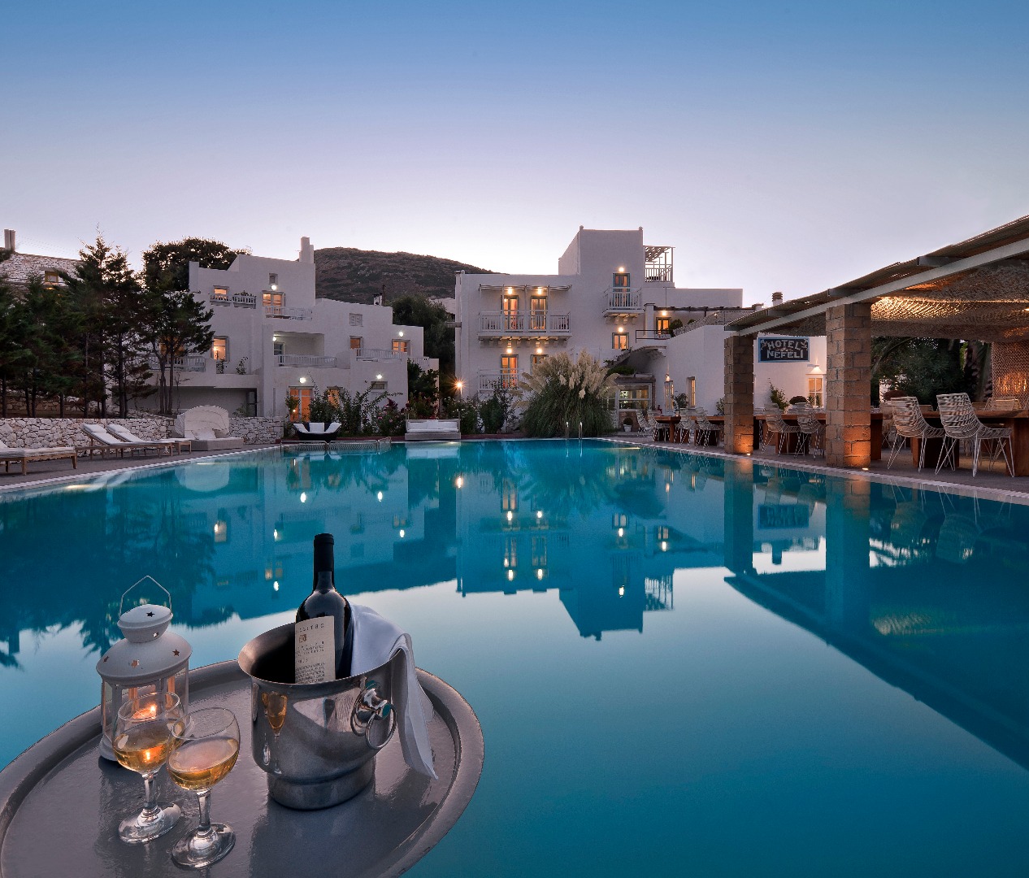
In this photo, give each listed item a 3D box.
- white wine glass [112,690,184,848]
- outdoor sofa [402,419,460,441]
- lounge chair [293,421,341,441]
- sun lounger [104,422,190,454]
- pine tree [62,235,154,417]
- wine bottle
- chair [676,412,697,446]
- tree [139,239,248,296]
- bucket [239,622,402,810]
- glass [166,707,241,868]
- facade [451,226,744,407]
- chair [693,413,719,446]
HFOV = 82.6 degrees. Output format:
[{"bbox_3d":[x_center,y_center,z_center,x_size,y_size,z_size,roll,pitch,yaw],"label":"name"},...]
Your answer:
[{"bbox_3d":[-0.447,0.402,0.722,0.076,0.149,0.076,1,3,0],"label":"white wine glass"},{"bbox_3d":[-2.900,-0.330,20.700,1.980,0.740,1.100,-1,1,-6],"label":"outdoor sofa"},{"bbox_3d":[-7.100,-0.260,21.100,1.720,0.690,1.000,-1,1,-10],"label":"lounge chair"},{"bbox_3d":[-10.350,-0.060,16.700,2.000,0.830,0.680,-1,2,-6],"label":"sun lounger"},{"bbox_3d":[-13.900,-3.850,20.000,2.750,6.200,2.750,-1,2,0],"label":"pine tree"},{"bbox_3d":[-0.266,0.283,0.820,0.075,0.305,0.075,0,1,22],"label":"wine bottle"},{"bbox_3d":[4.530,-0.290,15.200,0.570,0.890,0.520,-1,2,-3],"label":"chair"},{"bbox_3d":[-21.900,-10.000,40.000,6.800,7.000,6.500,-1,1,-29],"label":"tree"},{"bbox_3d":[-0.266,0.379,0.816,0.225,0.190,0.212,1,3,0],"label":"bucket"},{"bbox_3d":[-0.364,0.404,0.688,0.075,0.145,0.075,-1,1,-28],"label":"glass"},{"bbox_3d":[4.700,-6.300,37.000,16.300,11.000,8.000,-1,2,-6],"label":"facade"},{"bbox_3d":[4.050,-0.240,12.000,0.560,0.830,0.500,-1,1,-7],"label":"chair"}]

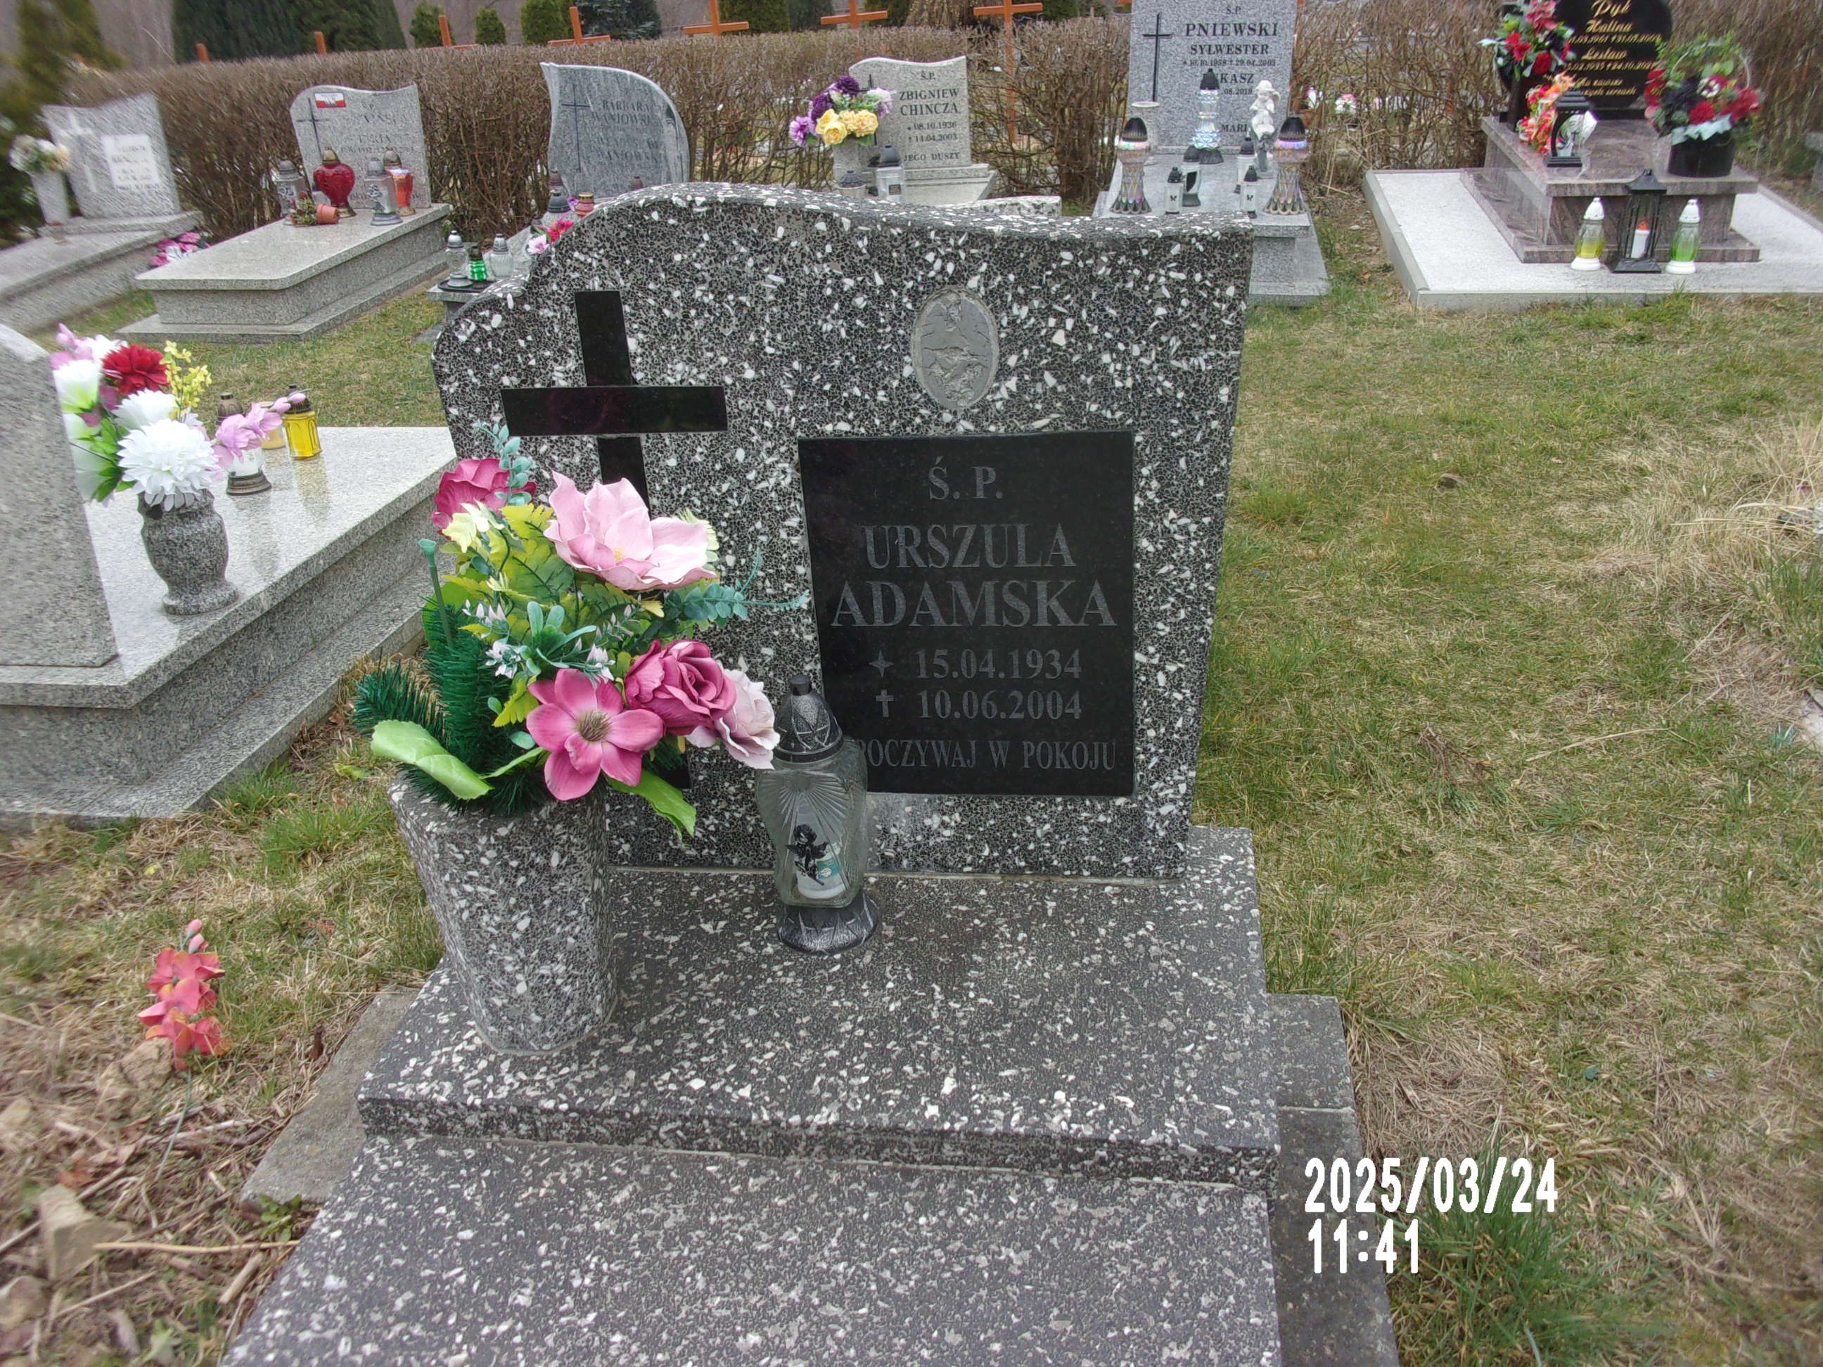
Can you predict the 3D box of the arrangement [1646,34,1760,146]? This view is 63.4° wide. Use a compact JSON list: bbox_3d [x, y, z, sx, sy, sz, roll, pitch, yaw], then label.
[{"bbox_3d":[2.896,-2.172,5.399,0.390,0.385,0.350,2,28,10],"label":"arrangement"}]

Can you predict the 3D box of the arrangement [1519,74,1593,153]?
[{"bbox_3d":[2.609,-2.319,6.010,0.270,0.300,0.220,2,28,10],"label":"arrangement"}]

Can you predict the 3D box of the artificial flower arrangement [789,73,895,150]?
[{"bbox_3d":[-0.306,-2.456,6.334,0.420,0.285,0.330,2,28,10],"label":"artificial flower arrangement"}]

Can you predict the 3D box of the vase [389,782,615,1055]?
[{"bbox_3d":[-0.418,0.230,1.599,0.220,0.295,0.215,1,28,10],"label":"vase"}]

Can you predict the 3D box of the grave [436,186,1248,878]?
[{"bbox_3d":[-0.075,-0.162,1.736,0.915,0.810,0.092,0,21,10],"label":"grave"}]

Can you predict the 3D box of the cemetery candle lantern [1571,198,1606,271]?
[{"bbox_3d":[2.463,-1.630,5.340,0.115,0.243,0.115,2,29,12],"label":"cemetery candle lantern"}]

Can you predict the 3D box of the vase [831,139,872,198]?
[{"bbox_3d":[-0.259,-2.200,6.300,0.170,0.290,0.170,2,29,12],"label":"vase"}]

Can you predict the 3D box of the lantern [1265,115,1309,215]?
[{"bbox_3d":[1.414,-1.939,5.492,0.160,0.339,0.160,2,28,10],"label":"lantern"}]

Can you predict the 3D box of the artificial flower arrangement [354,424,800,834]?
[{"bbox_3d":[-0.322,-0.053,1.420,0.430,0.400,0.340,1,28,10],"label":"artificial flower arrangement"}]

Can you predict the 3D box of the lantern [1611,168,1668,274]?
[{"bbox_3d":[2.653,-1.672,5.311,0.170,0.338,0.170,7,29,19],"label":"lantern"}]

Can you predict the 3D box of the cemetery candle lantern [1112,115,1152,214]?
[{"bbox_3d":[0.849,-2.006,5.674,0.155,0.344,0.155,2,28,10],"label":"cemetery candle lantern"}]

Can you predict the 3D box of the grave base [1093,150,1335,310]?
[{"bbox_3d":[1.256,-1.965,6.232,0.850,0.270,2.000,2,28,10],"label":"grave base"}]

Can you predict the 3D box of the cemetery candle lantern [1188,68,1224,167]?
[{"bbox_3d":[1.265,-2.387,6.186,0.145,0.386,0.145,2,28,10],"label":"cemetery candle lantern"}]

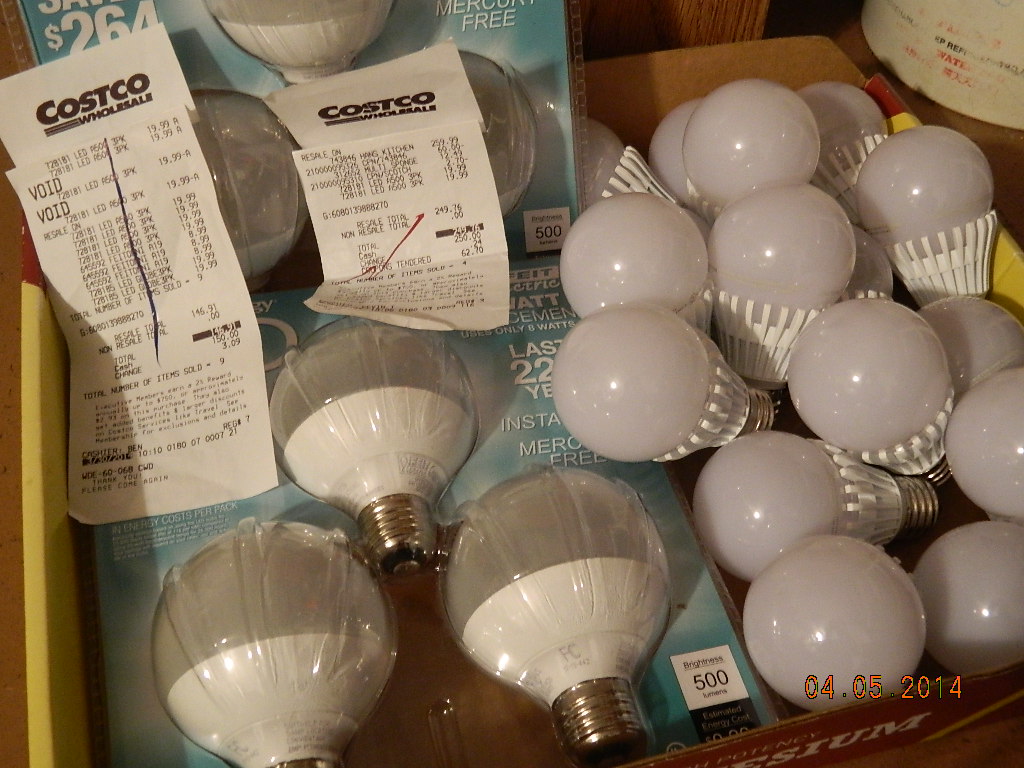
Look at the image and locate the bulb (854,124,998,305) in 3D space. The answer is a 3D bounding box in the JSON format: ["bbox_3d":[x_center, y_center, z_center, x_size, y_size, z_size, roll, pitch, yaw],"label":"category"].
[{"bbox_3d":[0.200,-0.066,0.573,0.061,0.112,0.061,-17,12,4],"label":"bulb"}]

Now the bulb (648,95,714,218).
[{"bbox_3d":[0.115,-0.098,0.618,0.061,0.061,0.112,-34,74,-11],"label":"bulb"}]

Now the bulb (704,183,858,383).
[{"bbox_3d":[0.110,-0.030,0.519,0.061,0.112,0.061,6,19,-2],"label":"bulb"}]

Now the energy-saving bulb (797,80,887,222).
[{"bbox_3d":[0.177,-0.105,0.631,0.061,0.061,0.112,-24,78,-6],"label":"energy-saving bulb"}]

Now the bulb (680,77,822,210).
[{"bbox_3d":[0.111,-0.086,0.567,0.061,0.112,0.061,-4,37,3],"label":"bulb"}]

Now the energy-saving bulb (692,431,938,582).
[{"bbox_3d":[0.126,0.050,0.497,0.112,0.061,0.061,1,89,-27],"label":"energy-saving bulb"}]

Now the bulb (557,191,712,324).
[{"bbox_3d":[0.060,-0.030,0.519,0.061,0.112,0.061,-18,34,12],"label":"bulb"}]

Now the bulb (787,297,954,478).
[{"bbox_3d":[0.154,0.010,0.501,0.061,0.112,0.061,-20,49,24],"label":"bulb"}]

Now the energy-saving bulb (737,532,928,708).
[{"bbox_3d":[0.126,0.082,0.446,0.061,0.061,0.112,3,5,31],"label":"energy-saving bulb"}]

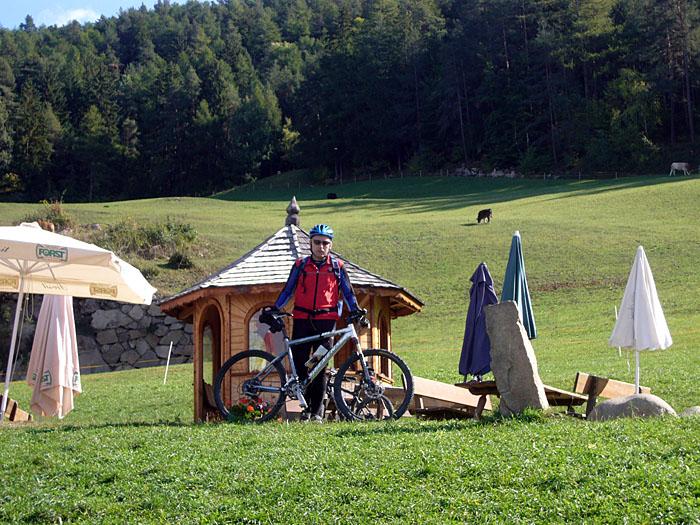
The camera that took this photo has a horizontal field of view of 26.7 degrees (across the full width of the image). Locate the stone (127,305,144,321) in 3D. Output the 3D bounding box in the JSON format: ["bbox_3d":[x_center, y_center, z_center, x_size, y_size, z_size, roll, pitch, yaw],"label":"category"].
[{"bbox_3d":[-4.374,1.025,30.100,0.350,0.310,0.320,-1,-11,0],"label":"stone"}]

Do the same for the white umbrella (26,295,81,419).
[{"bbox_3d":[-3.716,1.127,18.253,0.660,2.680,0.660,4,-11,1],"label":"white umbrella"}]

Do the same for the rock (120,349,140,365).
[{"bbox_3d":[-4.476,1.917,30.100,0.410,0.300,0.340,-1,-11,0],"label":"rock"}]

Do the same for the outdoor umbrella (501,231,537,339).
[{"bbox_3d":[1.903,0.855,16.671,0.470,2.490,0.470,1,-11,0],"label":"outdoor umbrella"}]

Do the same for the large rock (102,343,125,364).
[{"bbox_3d":[-4.817,1.856,30.100,0.440,0.430,0.360,-1,-11,0],"label":"large rock"}]

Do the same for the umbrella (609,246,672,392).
[{"bbox_3d":[3.162,0.891,16.100,0.680,2.180,0.680,3,-11,1],"label":"umbrella"}]

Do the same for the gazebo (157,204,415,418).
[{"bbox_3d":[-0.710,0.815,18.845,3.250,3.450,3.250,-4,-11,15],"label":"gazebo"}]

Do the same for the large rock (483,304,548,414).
[{"bbox_3d":[1.584,0.958,14.000,0.600,1.170,0.380,-1,-11,0],"label":"large rock"}]

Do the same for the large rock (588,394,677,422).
[{"bbox_3d":[2.708,1.448,14.150,0.830,0.350,0.550,-1,-11,0],"label":"large rock"}]

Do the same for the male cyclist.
[{"bbox_3d":[-0.287,0.521,13.050,0.830,1.800,0.480,-1,-11,0],"label":"male cyclist"}]

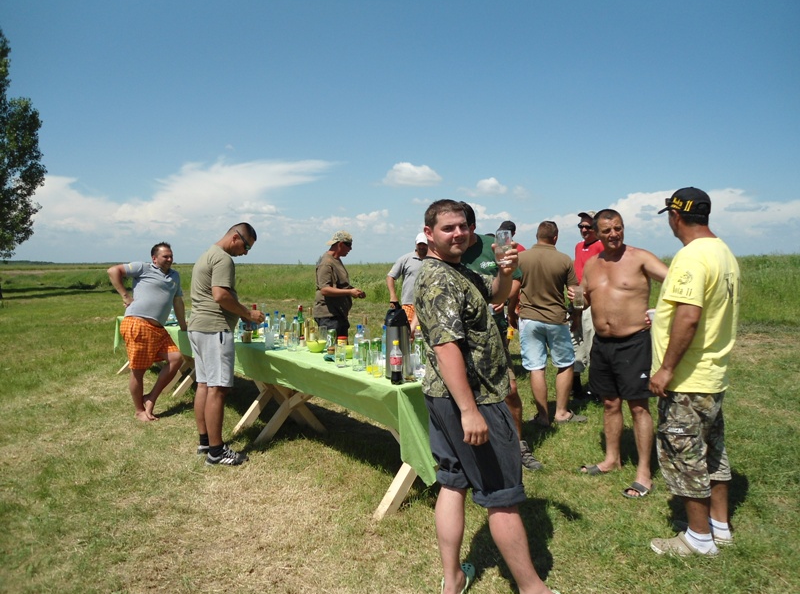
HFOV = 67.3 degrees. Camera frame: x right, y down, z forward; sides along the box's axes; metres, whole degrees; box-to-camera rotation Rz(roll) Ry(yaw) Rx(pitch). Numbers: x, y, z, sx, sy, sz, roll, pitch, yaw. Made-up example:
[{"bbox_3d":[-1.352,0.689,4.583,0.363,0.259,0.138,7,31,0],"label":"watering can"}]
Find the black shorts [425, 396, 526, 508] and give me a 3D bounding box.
[{"bbox_3d":[0.298,0.597,2.400,0.380,0.460,0.390,0,3,6],"label":"black shorts"}]

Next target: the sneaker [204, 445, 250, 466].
[{"bbox_3d":[-1.228,1.125,4.252,0.305,0.115,0.112,-1,3,-20],"label":"sneaker"}]

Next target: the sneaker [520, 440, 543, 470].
[{"bbox_3d":[0.904,1.092,4.194,0.110,0.130,0.290,-2,4,-27],"label":"sneaker"}]

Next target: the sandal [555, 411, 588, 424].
[{"bbox_3d":[1.506,1.049,5.304,0.285,0.095,0.110,-1,3,-15],"label":"sandal"}]

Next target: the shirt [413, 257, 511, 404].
[{"bbox_3d":[0.248,0.127,2.420,0.360,0.580,0.460,1,3,21],"label":"shirt"}]

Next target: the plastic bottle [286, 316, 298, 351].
[{"bbox_3d":[-0.802,0.256,4.553,0.072,0.240,0.072,0,3,0],"label":"plastic bottle"}]

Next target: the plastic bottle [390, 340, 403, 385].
[{"bbox_3d":[-0.018,0.336,3.141,0.066,0.235,0.066,0,3,0],"label":"plastic bottle"}]

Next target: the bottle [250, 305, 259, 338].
[{"bbox_3d":[-1.248,0.196,5.144,0.075,0.295,0.075,0,3,0],"label":"bottle"}]

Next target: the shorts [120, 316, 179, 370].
[{"bbox_3d":[-2.299,0.416,5.493,0.380,0.460,0.400,2,4,32],"label":"shorts"}]

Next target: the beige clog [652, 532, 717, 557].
[{"bbox_3d":[1.370,1.171,2.891,0.305,0.110,0.115,0,3,7],"label":"beige clog"}]

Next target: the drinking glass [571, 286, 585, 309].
[{"bbox_3d":[1.106,0.004,3.726,0.066,0.140,0.066,0,3,0],"label":"drinking glass"}]

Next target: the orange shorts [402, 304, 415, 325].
[{"bbox_3d":[0.189,0.267,5.825,0.390,0.450,0.290,0,3,-3],"label":"orange shorts"}]

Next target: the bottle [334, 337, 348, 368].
[{"bbox_3d":[-0.361,0.325,3.700,0.080,0.195,0.080,0,3,0],"label":"bottle"}]

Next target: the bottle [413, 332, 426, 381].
[{"bbox_3d":[0.118,0.355,3.676,0.070,0.250,0.070,0,3,0],"label":"bottle"}]

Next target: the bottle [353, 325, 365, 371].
[{"bbox_3d":[-0.274,0.326,3.995,0.068,0.250,0.068,0,3,0],"label":"bottle"}]

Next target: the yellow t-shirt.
[{"bbox_3d":[1.446,0.086,2.940,0.370,0.750,0.500,3,4,41],"label":"yellow t-shirt"}]

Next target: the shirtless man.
[{"bbox_3d":[1.427,0.308,3.759,0.640,1.730,0.460,1,3,25],"label":"shirtless man"}]

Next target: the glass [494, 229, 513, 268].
[{"bbox_3d":[0.431,-0.206,2.492,0.066,0.142,0.066,0,3,0],"label":"glass"}]

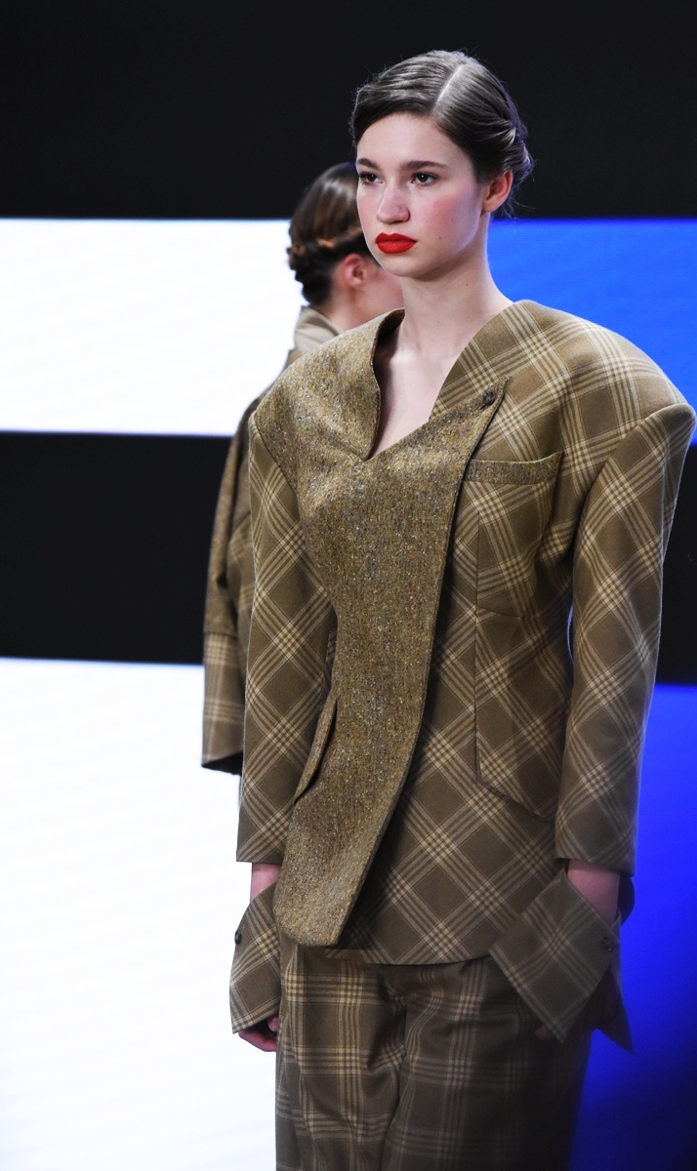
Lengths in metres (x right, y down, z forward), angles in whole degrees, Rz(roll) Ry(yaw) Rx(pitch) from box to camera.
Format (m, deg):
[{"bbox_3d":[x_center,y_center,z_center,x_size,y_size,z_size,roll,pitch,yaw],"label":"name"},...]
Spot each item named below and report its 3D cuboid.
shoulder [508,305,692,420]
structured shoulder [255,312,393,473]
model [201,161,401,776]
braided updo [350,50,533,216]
[{"bbox_3d":[0.271,-0.244,6.580,0.185,0.130,0.180,2,1,28],"label":"shoulder"},{"bbox_3d":[-0.027,-0.210,6.690,0.170,0.178,0.180,2,1,28],"label":"structured shoulder"},{"bbox_3d":[-0.018,0.299,8.480,0.420,1.770,0.560,1,1,-25],"label":"model"},{"bbox_3d":[0.101,-0.494,6.640,0.180,0.185,0.225,2,1,27],"label":"braided updo"}]

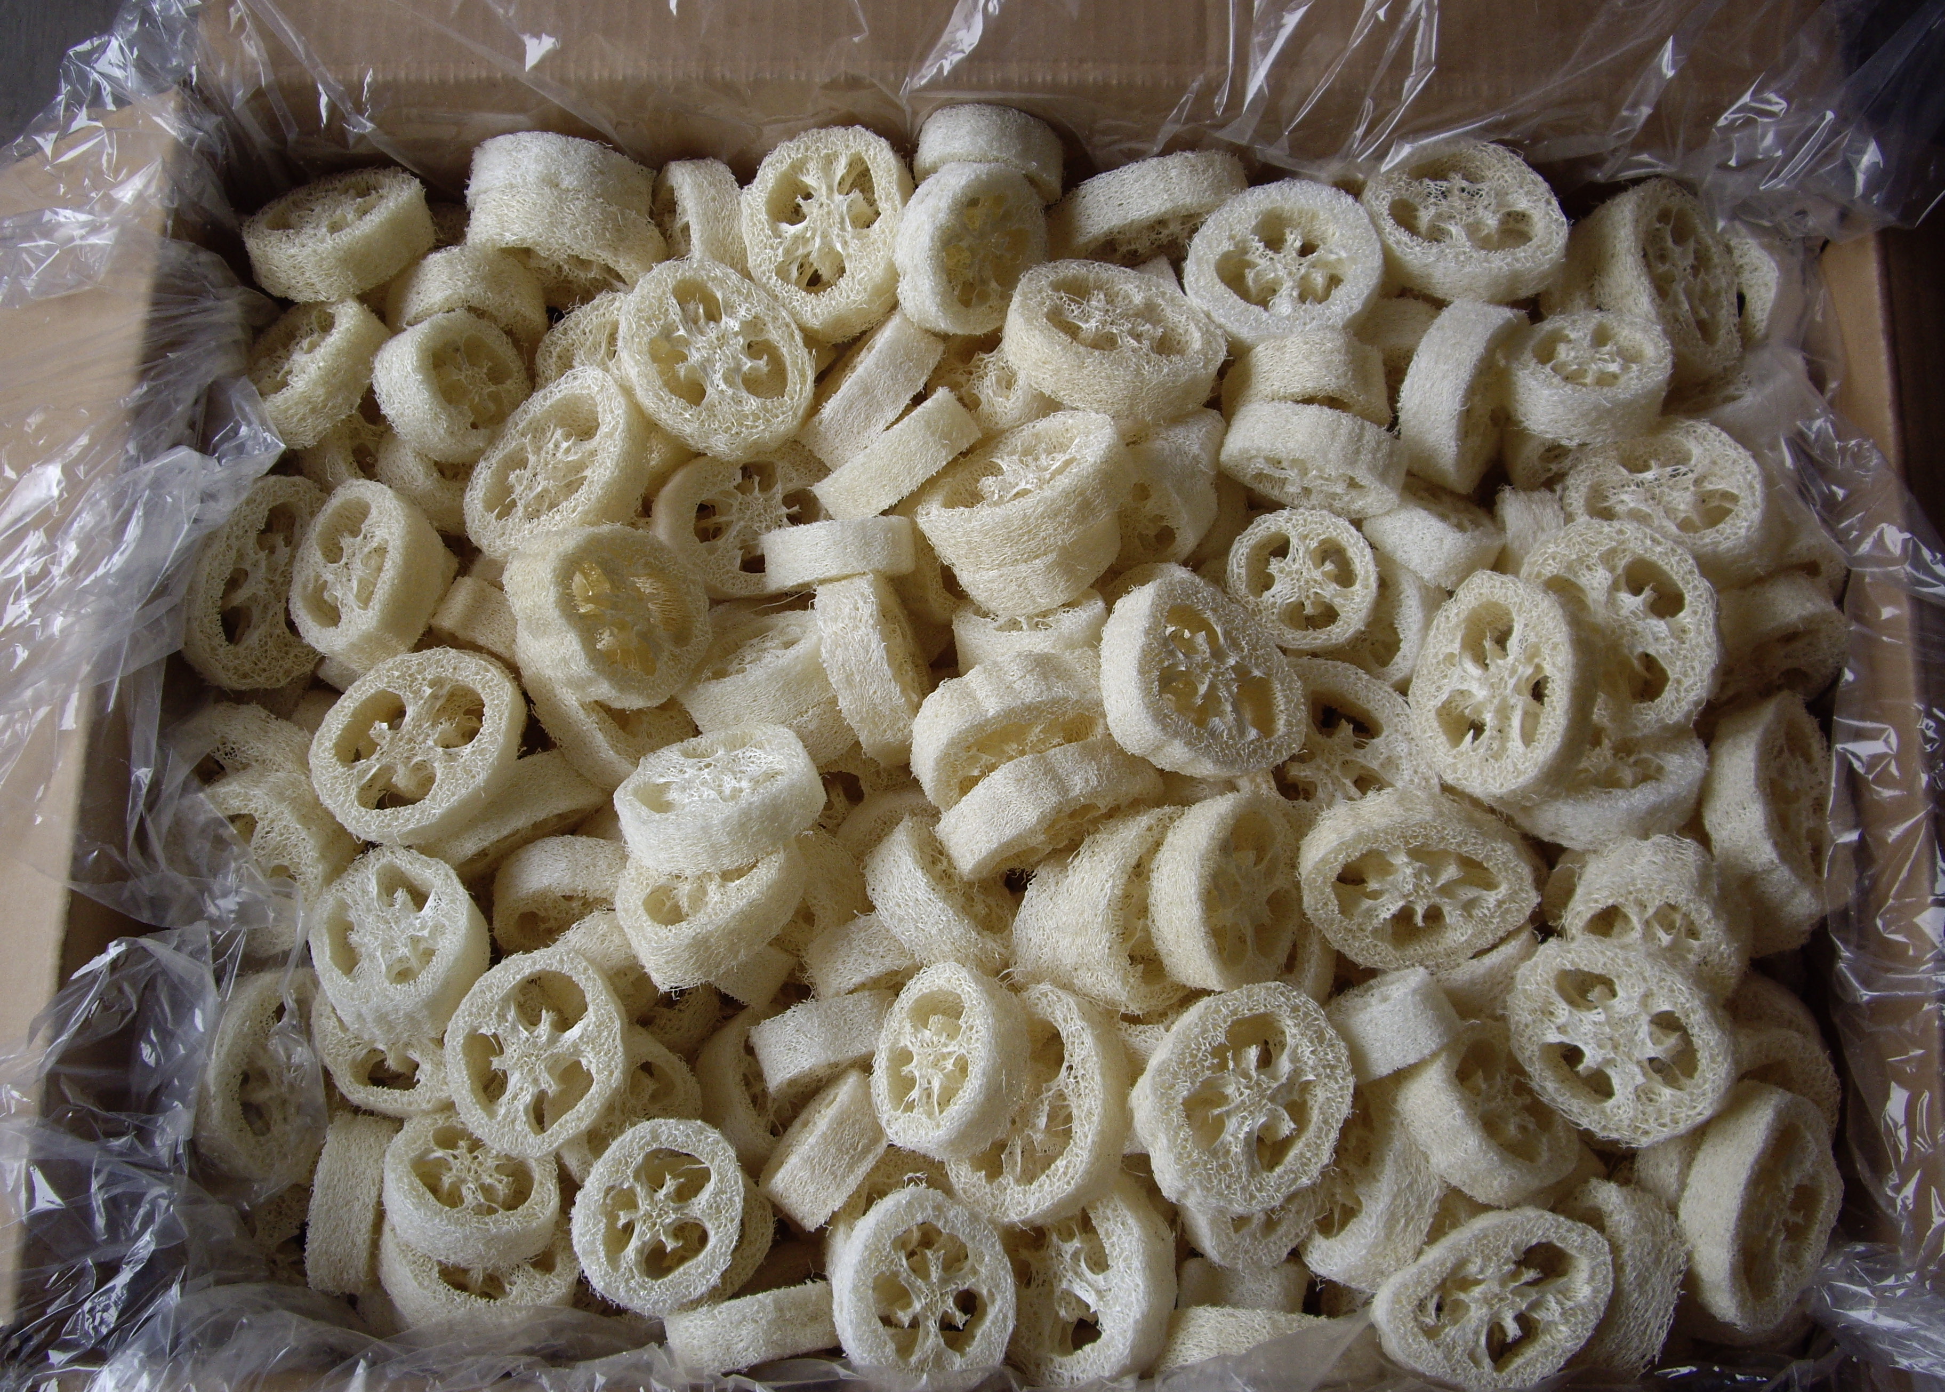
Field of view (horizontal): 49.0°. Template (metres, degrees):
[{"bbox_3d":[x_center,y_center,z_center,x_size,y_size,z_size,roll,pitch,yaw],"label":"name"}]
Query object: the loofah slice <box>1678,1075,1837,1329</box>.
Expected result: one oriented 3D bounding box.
[{"bbox_3d":[0.241,0.158,0.654,0.067,0.021,0.076,20,74,-38],"label":"loofah slice"}]

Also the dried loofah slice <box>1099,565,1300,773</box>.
[{"bbox_3d":[0.074,-0.006,0.694,0.074,0.021,0.060,49,65,-20],"label":"dried loofah slice"}]

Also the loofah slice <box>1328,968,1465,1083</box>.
[{"bbox_3d":[0.130,0.105,0.675,0.046,0.044,0.023,-27,90,6],"label":"loofah slice"}]

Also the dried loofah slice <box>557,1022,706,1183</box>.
[{"bbox_3d":[-0.112,0.133,0.683,0.051,0.018,0.055,9,76,-38],"label":"dried loofah slice"}]

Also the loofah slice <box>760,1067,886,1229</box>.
[{"bbox_3d":[-0.046,0.146,0.685,0.022,0.049,0.049,40,78,-1],"label":"loofah slice"}]

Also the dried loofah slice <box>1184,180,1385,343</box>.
[{"bbox_3d":[0.106,-0.146,0.729,0.066,0.018,0.063,2,68,8],"label":"dried loofah slice"}]

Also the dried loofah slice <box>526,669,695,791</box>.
[{"bbox_3d":[-0.117,0.001,0.719,0.064,0.021,0.064,45,37,-6],"label":"dried loofah slice"}]

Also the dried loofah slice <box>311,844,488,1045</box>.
[{"bbox_3d":[-0.179,0.078,0.665,0.050,0.022,0.058,-21,62,-16],"label":"dried loofah slice"}]

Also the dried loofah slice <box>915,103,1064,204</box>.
[{"bbox_3d":[0.006,-0.178,0.720,0.050,0.049,0.021,3,71,0],"label":"dried loofah slice"}]

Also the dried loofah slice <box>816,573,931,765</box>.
[{"bbox_3d":[-0.033,-0.009,0.735,0.020,0.061,0.064,-17,92,14],"label":"dried loofah slice"}]

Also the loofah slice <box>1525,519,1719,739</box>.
[{"bbox_3d":[0.212,-0.022,0.696,0.063,0.022,0.071,-11,83,26],"label":"loofah slice"}]

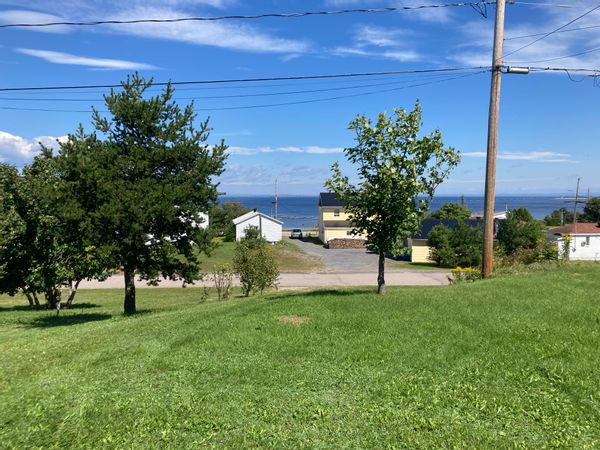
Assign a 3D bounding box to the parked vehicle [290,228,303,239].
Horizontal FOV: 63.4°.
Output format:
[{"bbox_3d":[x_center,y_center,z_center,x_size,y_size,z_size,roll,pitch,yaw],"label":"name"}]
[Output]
[{"bbox_3d":[-0.430,1.247,79.215,1.780,1.550,4.400,0,3,0],"label":"parked vehicle"}]

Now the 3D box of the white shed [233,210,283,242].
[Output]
[{"bbox_3d":[-6.200,0.187,70.637,6.600,3.900,8.000,0,3,-7],"label":"white shed"}]

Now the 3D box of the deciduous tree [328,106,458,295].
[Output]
[{"bbox_3d":[2.986,-0.862,15.500,4.200,6.150,4.000,0,3,0],"label":"deciduous tree"}]

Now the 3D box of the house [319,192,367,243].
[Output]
[{"bbox_3d":[7.400,-1.240,73.056,8.500,7.150,9.000,0,3,-4],"label":"house"}]

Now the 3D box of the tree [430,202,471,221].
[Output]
[{"bbox_3d":[20.600,-0.194,66.106,5.600,5.800,5.400,0,3,0],"label":"tree"}]

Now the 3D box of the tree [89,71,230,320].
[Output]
[{"bbox_3d":[-4.731,-0.997,16.000,4.600,7.880,4.500,0,3,0],"label":"tree"}]

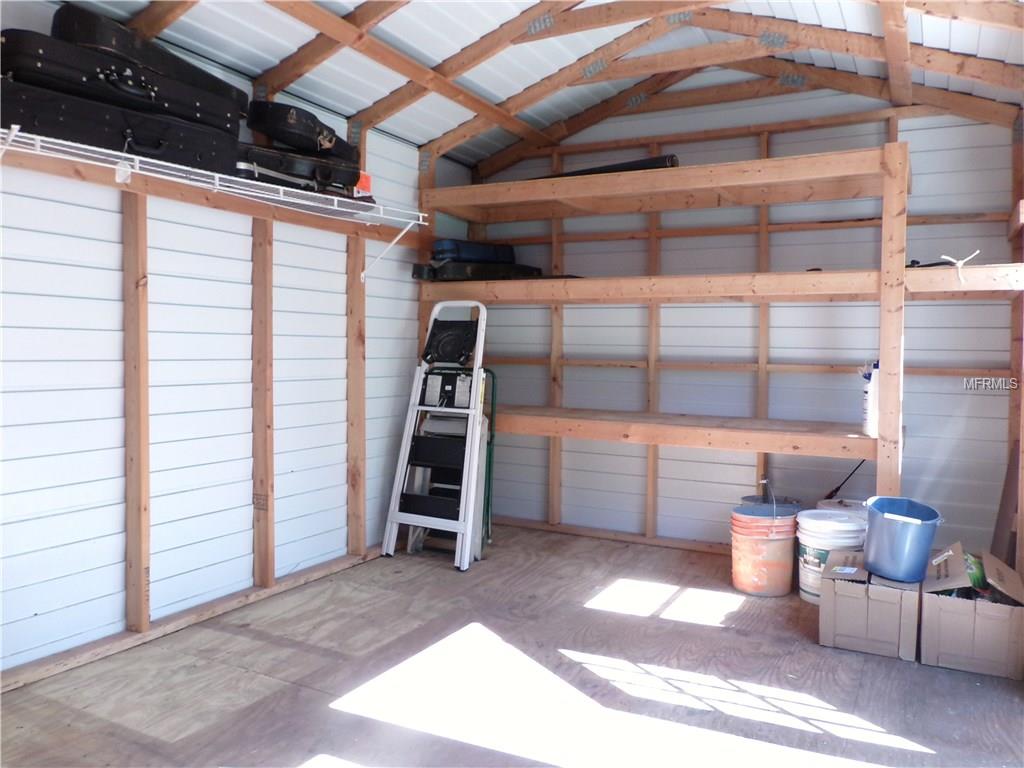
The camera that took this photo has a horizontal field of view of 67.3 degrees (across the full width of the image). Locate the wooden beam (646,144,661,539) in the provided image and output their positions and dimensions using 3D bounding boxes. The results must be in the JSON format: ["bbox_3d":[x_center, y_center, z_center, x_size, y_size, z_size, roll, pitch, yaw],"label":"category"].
[{"bbox_3d":[0.787,-0.226,4.231,0.041,2.144,0.087,1,3,27],"label":"wooden beam"}]

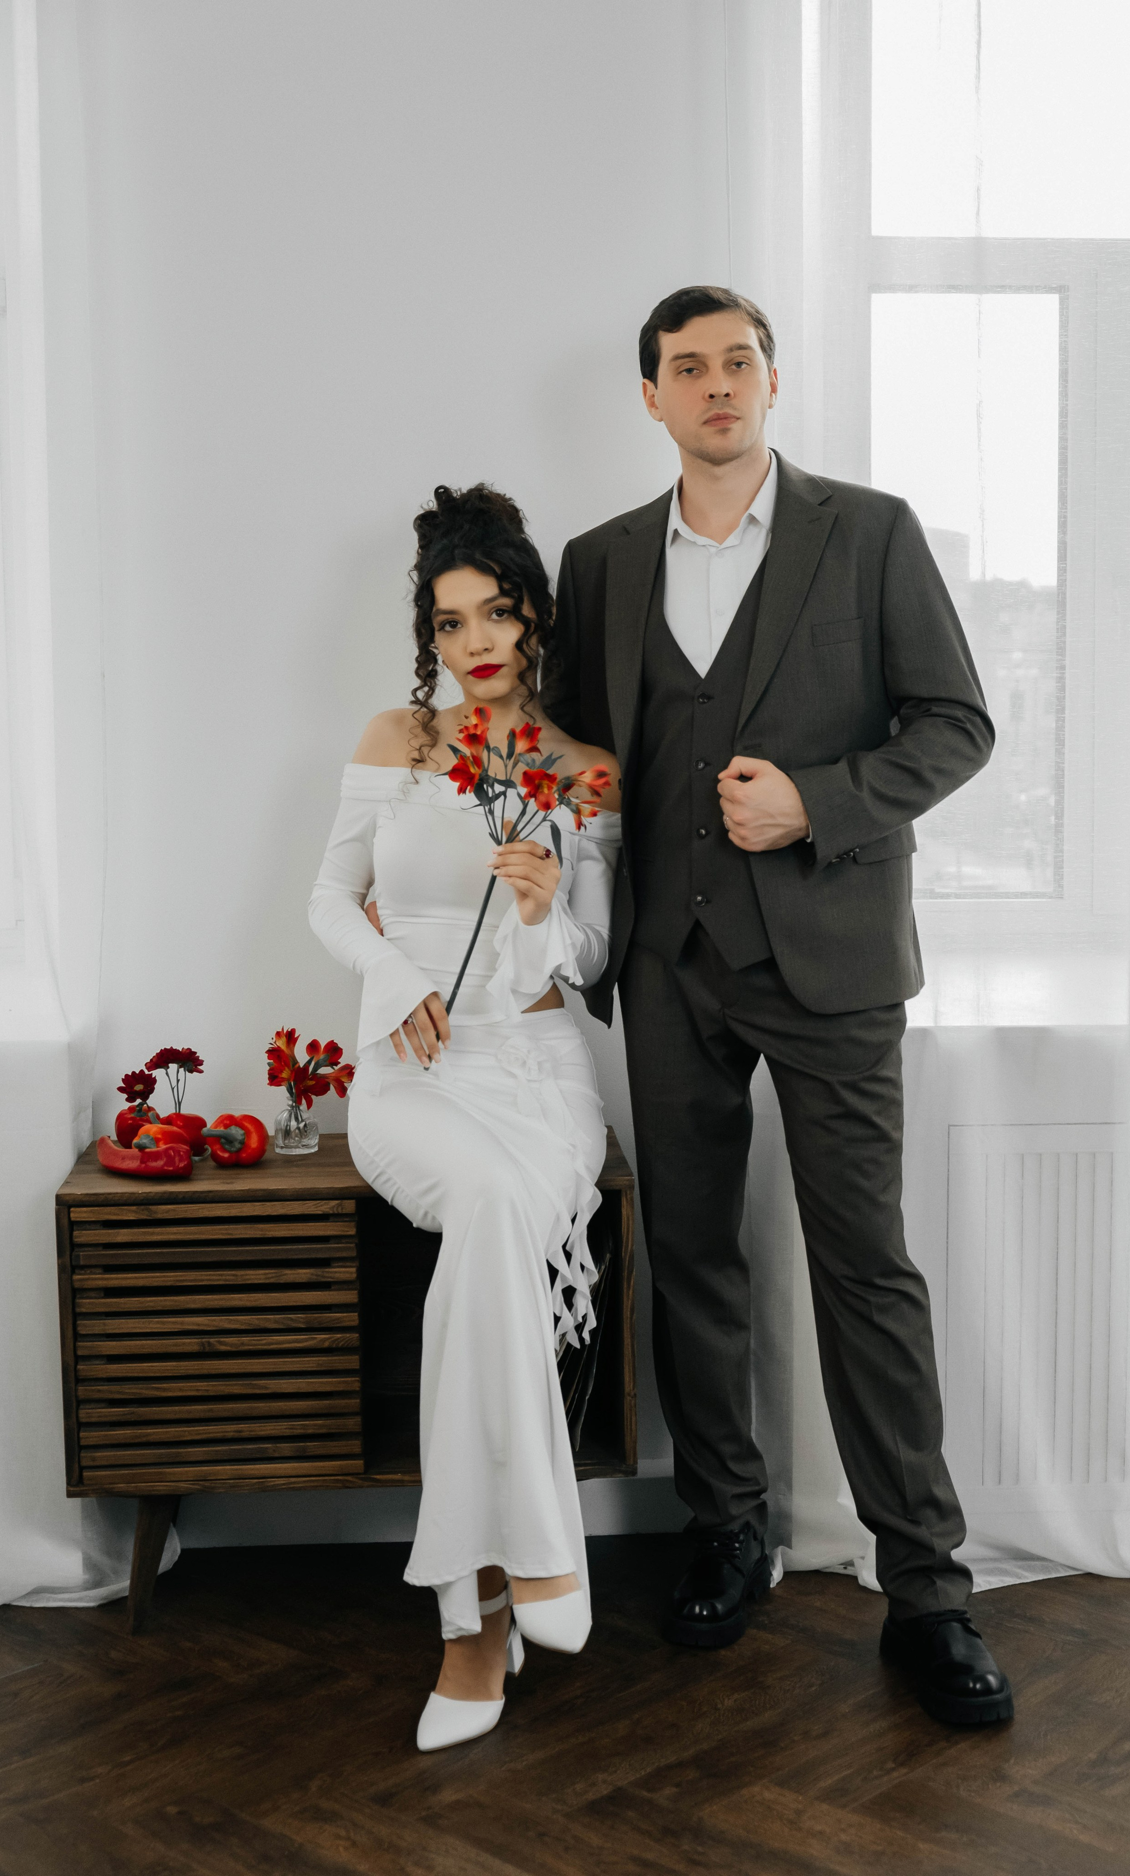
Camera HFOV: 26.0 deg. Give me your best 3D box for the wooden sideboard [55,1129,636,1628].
[{"bbox_3d":[-0.307,0.631,3.569,0.783,0.625,0.430,-1,5,-4],"label":"wooden sideboard"}]

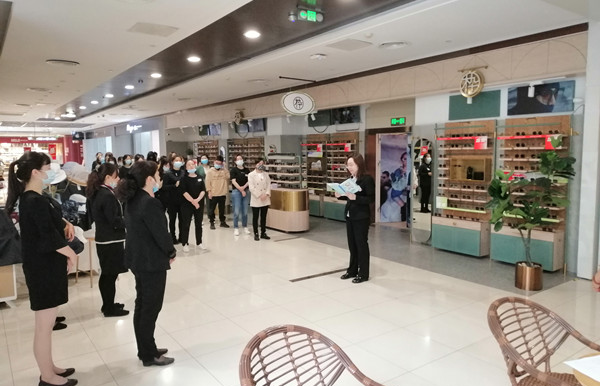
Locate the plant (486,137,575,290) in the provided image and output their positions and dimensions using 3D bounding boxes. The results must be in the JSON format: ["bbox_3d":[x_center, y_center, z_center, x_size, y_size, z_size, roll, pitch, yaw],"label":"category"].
[{"bbox_3d":[2.723,0.214,5.351,0.920,1.780,0.950,-5,7,-35],"label":"plant"}]

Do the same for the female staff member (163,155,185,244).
[{"bbox_3d":[-2.299,0.126,8.255,0.450,1.603,0.300,-3,6,-23],"label":"female staff member"}]

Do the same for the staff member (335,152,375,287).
[{"bbox_3d":[0.707,0.309,5.758,0.380,1.629,0.460,-5,7,-38],"label":"staff member"}]

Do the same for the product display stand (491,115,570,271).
[{"bbox_3d":[3.152,-0.005,6.216,0.330,2.050,0.920,-5,7,-35],"label":"product display stand"}]

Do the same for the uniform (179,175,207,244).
[{"bbox_3d":[-1.830,0.300,7.700,0.440,1.230,0.280,-5,7,-35],"label":"uniform"}]

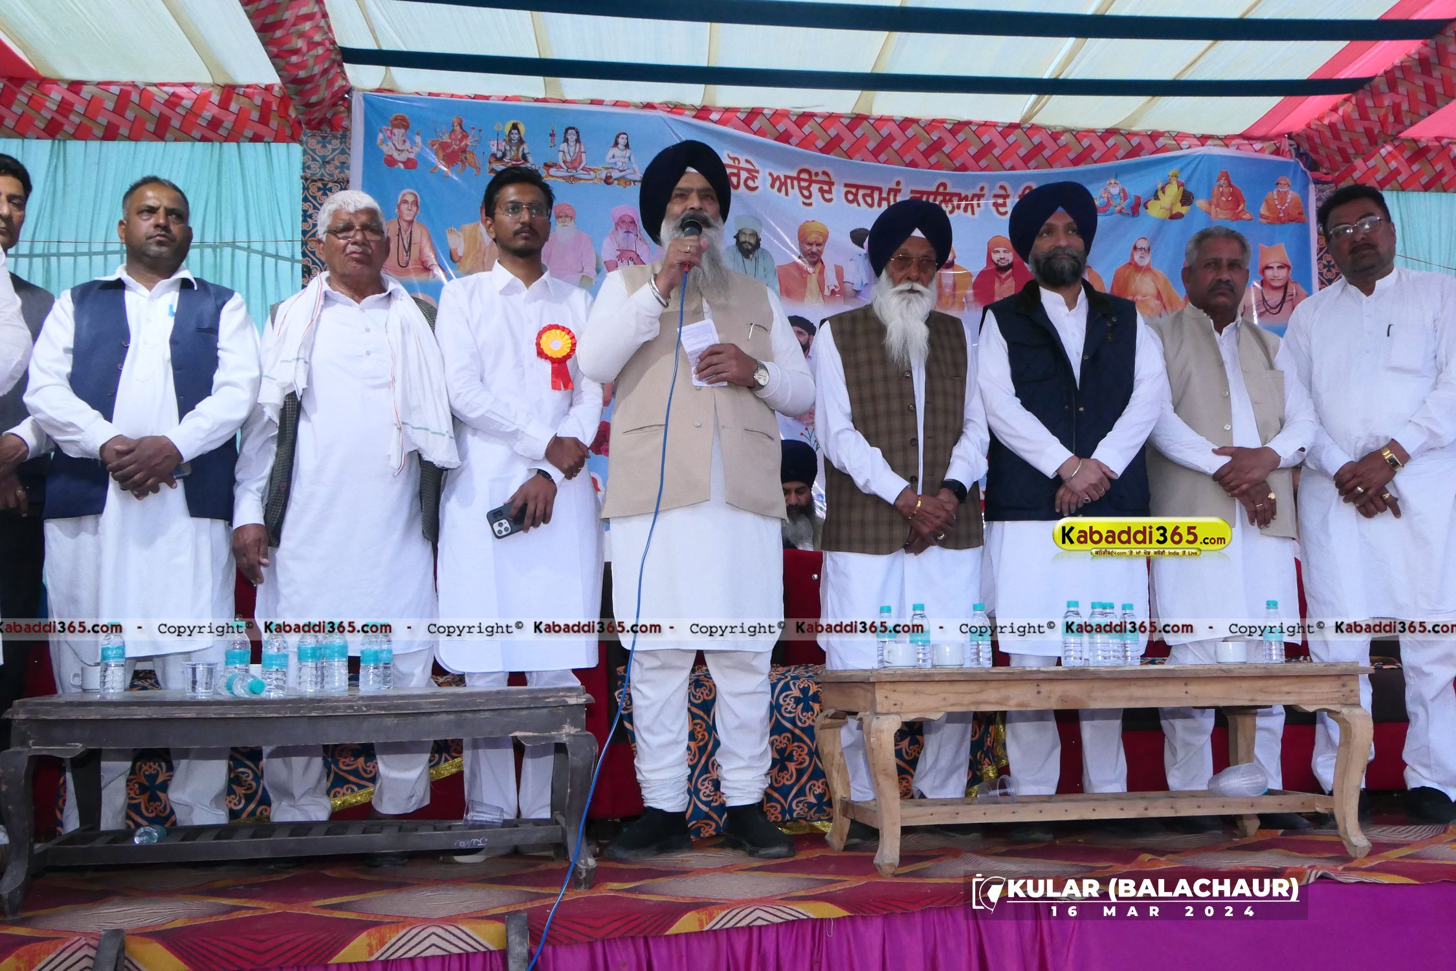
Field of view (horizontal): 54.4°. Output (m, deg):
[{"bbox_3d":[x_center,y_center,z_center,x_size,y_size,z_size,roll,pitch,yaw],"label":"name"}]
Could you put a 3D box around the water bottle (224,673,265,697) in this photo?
[{"bbox_3d":[-1.139,0.470,3.330,0.058,0.058,0.175,4,-7,-44],"label":"water bottle"}]

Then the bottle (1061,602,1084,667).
[{"bbox_3d":[0.818,0.352,3.361,0.051,0.160,0.051,-1,-7,0],"label":"bottle"}]

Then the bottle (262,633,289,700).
[{"bbox_3d":[-0.933,0.360,2.920,0.054,0.155,0.054,-1,-7,0],"label":"bottle"}]

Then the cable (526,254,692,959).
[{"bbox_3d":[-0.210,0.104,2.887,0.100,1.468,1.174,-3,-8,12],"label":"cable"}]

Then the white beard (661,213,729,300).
[{"bbox_3d":[-0.083,-0.582,3.600,0.165,0.220,0.140,5,-11,-14],"label":"white beard"}]

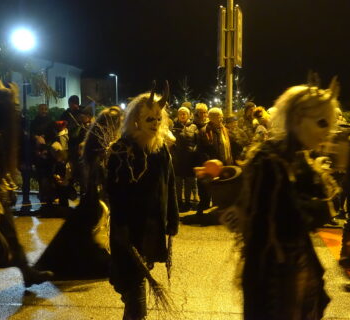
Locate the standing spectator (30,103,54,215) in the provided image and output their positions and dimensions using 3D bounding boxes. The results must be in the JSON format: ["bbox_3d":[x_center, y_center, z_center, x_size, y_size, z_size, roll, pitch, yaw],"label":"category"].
[{"bbox_3d":[-2.145,-0.034,8.997,0.450,1.707,0.340,-1,5,-8],"label":"standing spectator"}]

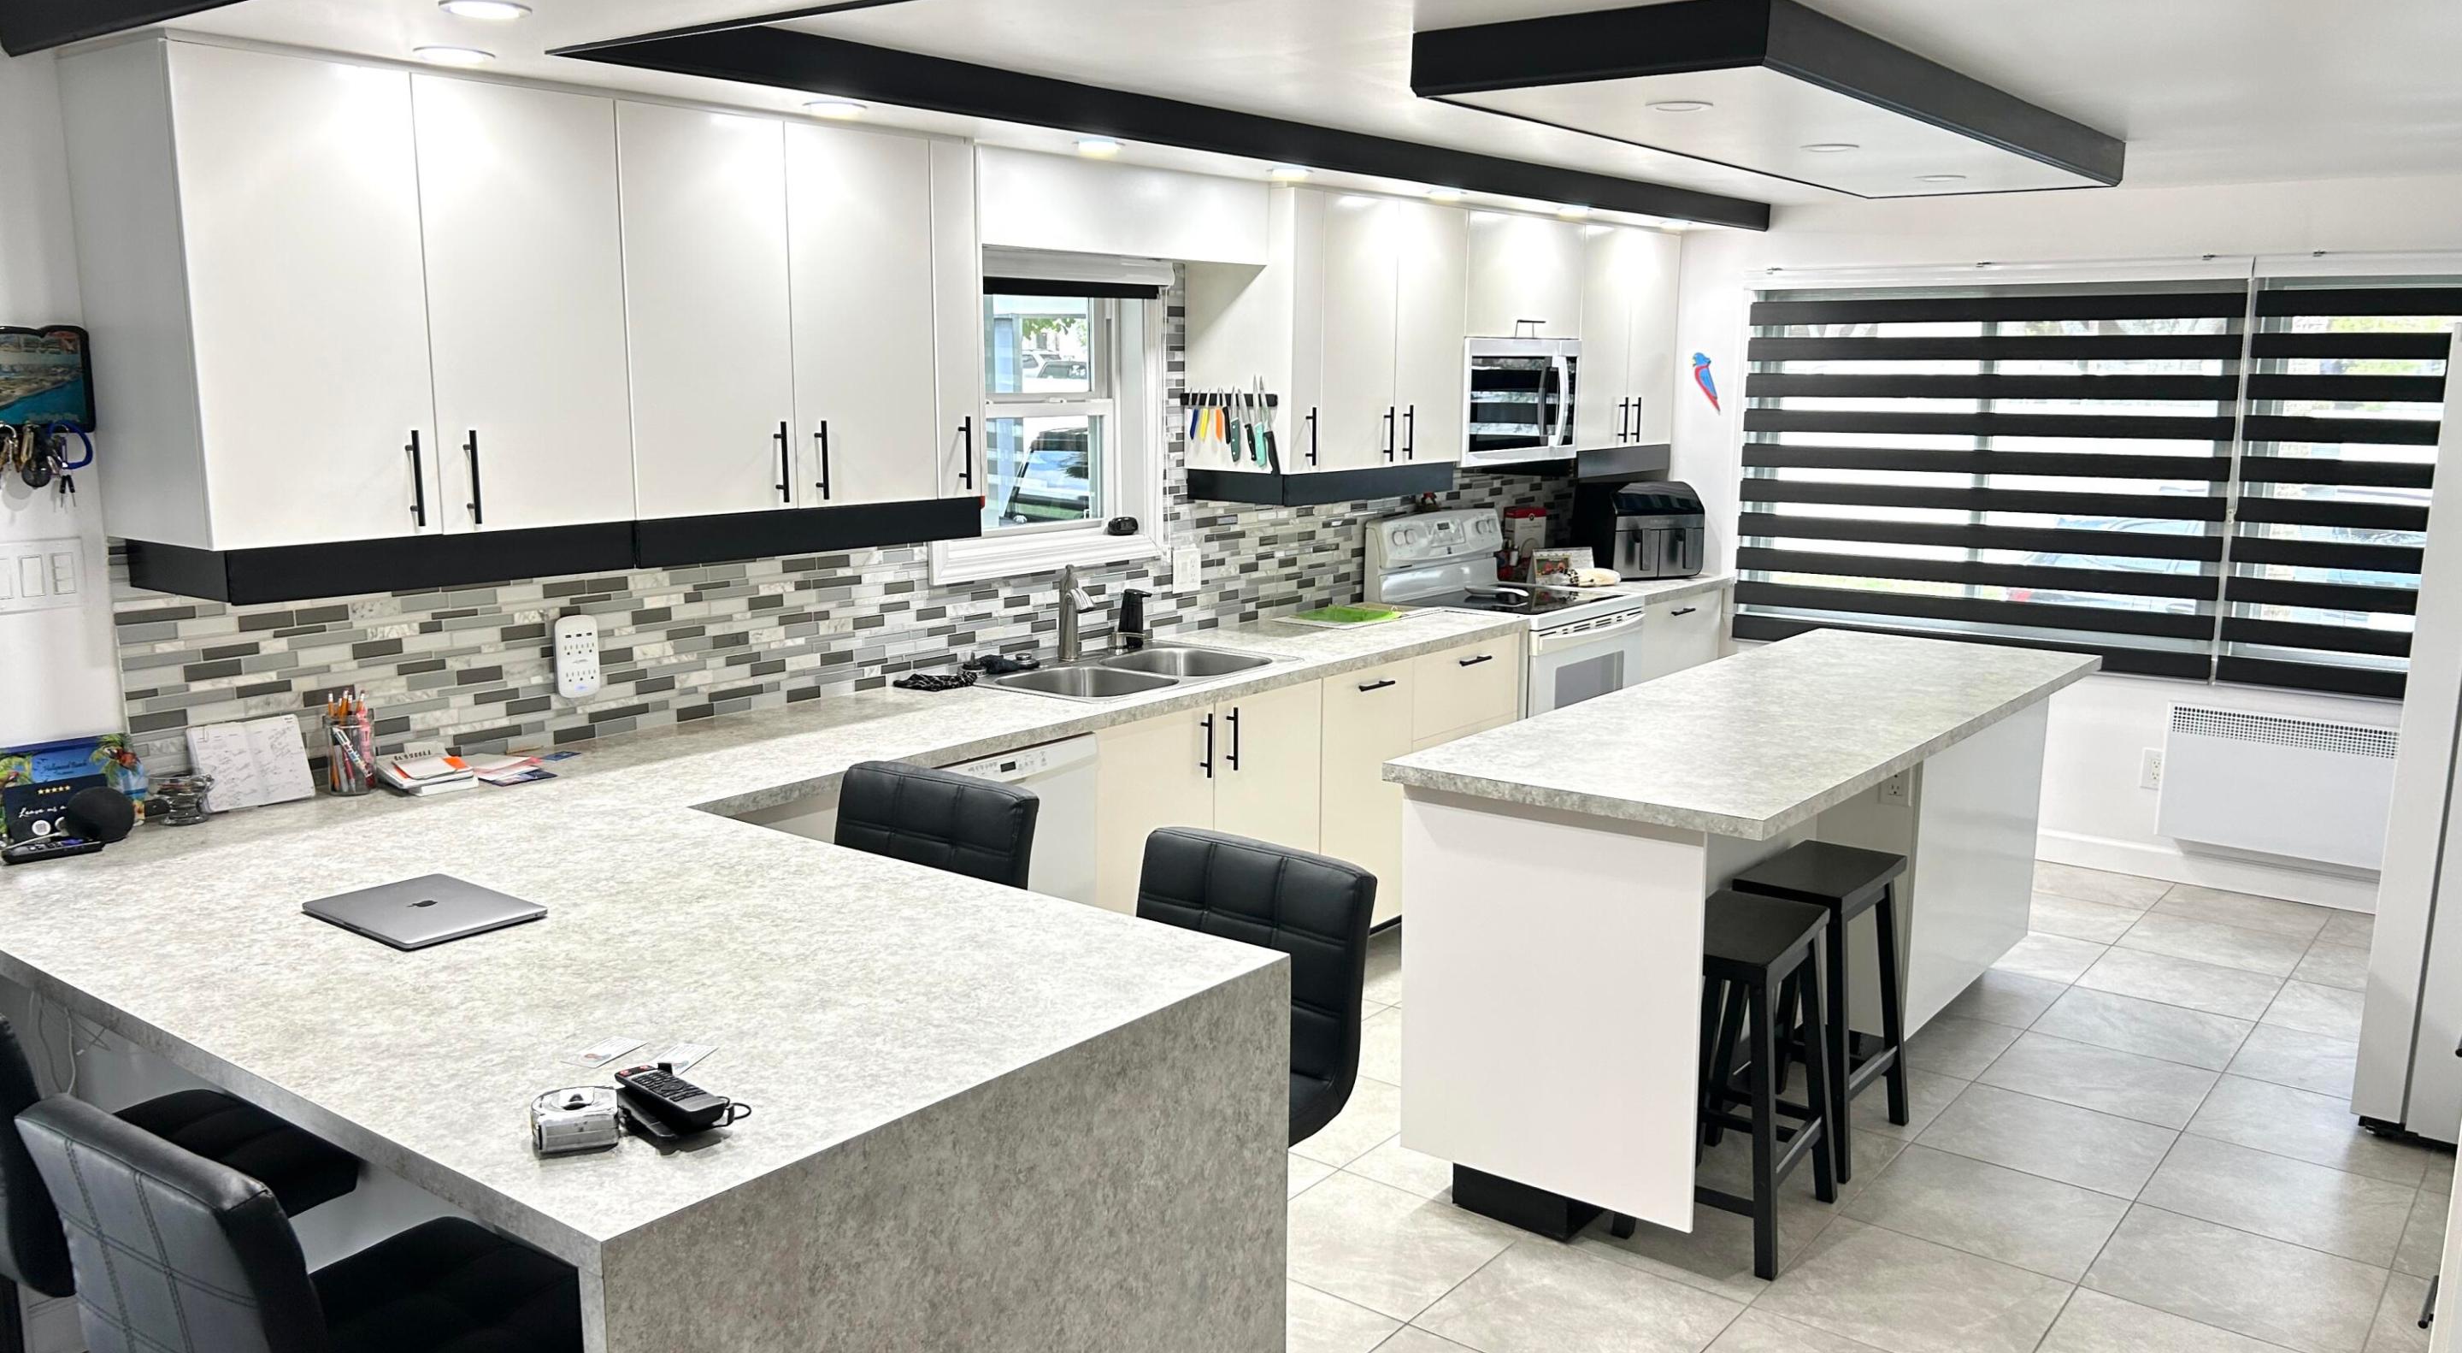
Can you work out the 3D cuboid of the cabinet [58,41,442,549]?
[{"bbox_3d":[-1.637,-0.624,3.118,0.371,0.781,0.385,8,12,37],"label":"cabinet"}]

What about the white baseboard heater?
[{"bbox_3d":[3.394,0.351,5.923,0.730,0.450,0.090,8,12,37],"label":"white baseboard heater"}]

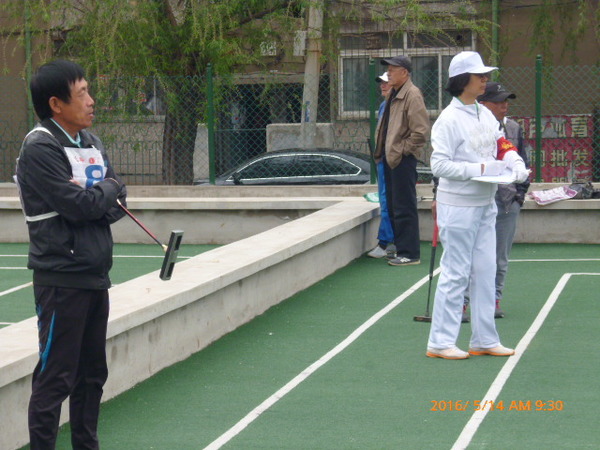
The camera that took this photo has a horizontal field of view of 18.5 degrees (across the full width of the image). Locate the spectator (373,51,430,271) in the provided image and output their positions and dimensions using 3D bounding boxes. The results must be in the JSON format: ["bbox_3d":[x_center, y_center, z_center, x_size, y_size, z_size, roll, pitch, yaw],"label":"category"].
[{"bbox_3d":[0.848,-0.548,15.356,0.380,1.714,0.500,-3,5,-25],"label":"spectator"}]

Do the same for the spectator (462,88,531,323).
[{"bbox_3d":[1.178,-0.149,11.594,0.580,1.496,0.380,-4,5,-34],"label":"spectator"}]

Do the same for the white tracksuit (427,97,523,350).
[{"bbox_3d":[0.953,-0.005,10.067,0.440,1.396,0.480,1,5,24],"label":"white tracksuit"}]

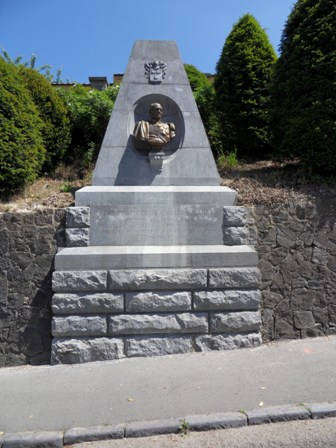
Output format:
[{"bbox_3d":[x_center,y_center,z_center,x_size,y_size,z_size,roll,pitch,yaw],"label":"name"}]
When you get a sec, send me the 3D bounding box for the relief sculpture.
[{"bbox_3d":[-0.220,-1.320,4.700,0.630,1.020,0.370,0,-1,-5],"label":"relief sculpture"}]

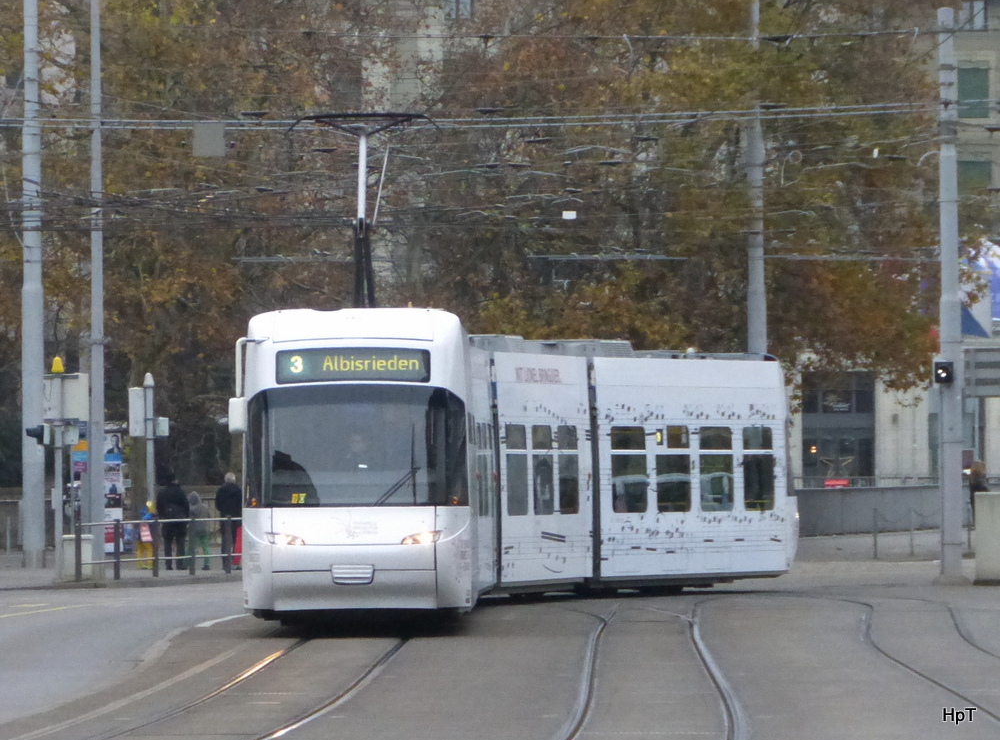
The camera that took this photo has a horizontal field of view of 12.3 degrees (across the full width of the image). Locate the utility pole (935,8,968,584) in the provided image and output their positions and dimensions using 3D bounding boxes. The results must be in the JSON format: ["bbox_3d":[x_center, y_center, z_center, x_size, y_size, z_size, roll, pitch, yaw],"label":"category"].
[{"bbox_3d":[6.864,-1.129,70.500,0.450,8.800,0.450,0,-1,0],"label":"utility pole"}]

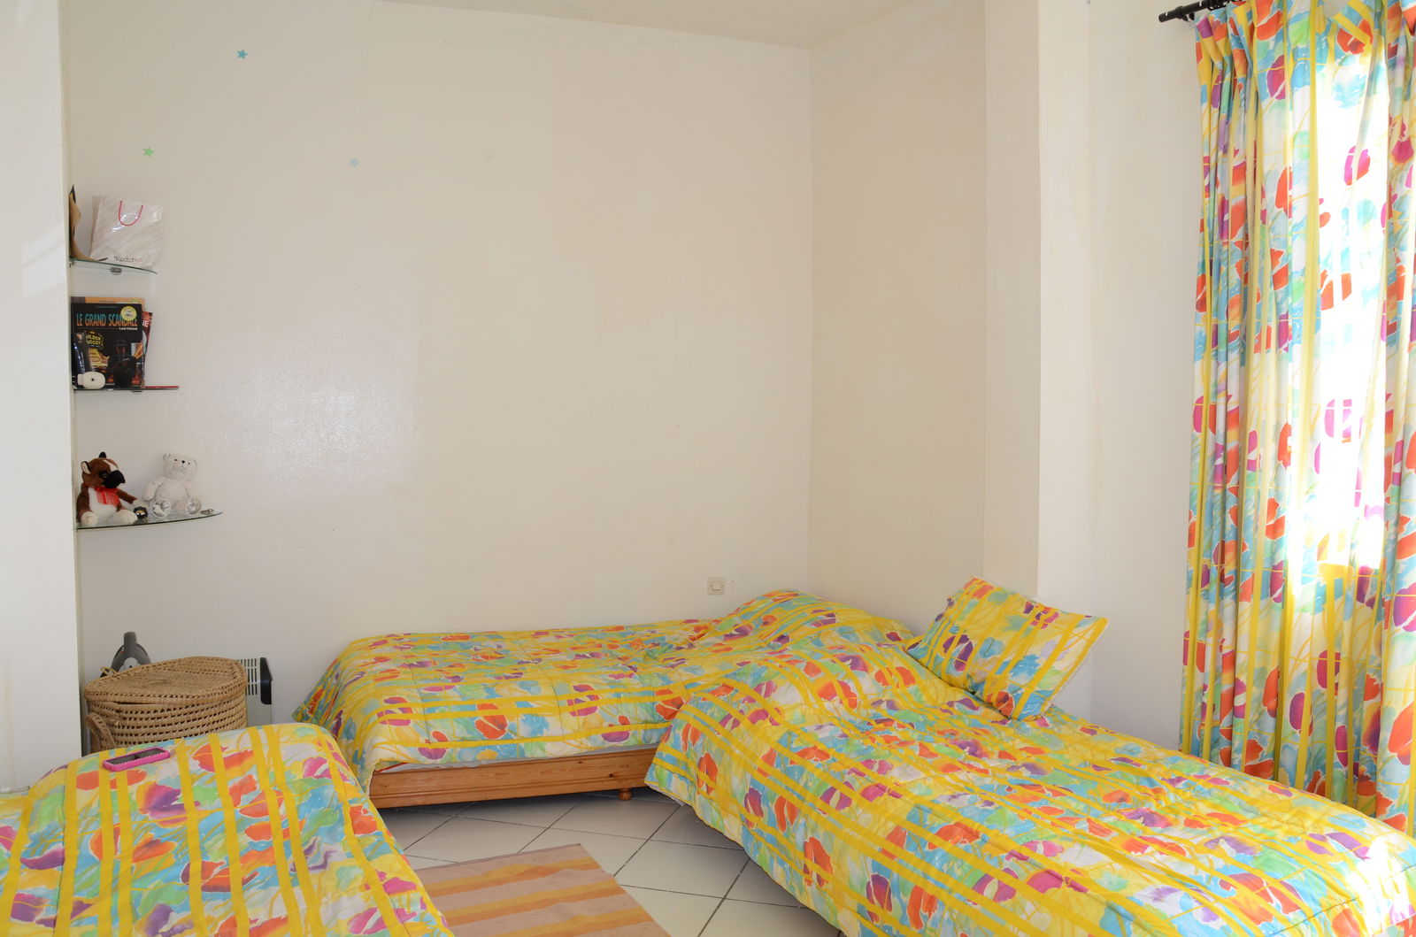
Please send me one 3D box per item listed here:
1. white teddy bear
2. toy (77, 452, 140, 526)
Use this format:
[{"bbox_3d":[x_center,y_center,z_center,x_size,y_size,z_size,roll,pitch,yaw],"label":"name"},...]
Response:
[{"bbox_3d":[-1.951,0.063,3.870,0.185,0.225,0.150,-2,3,-33],"label":"white teddy bear"},{"bbox_3d":[-2.116,0.072,3.740,0.170,0.250,0.180,2,3,44],"label":"toy"}]

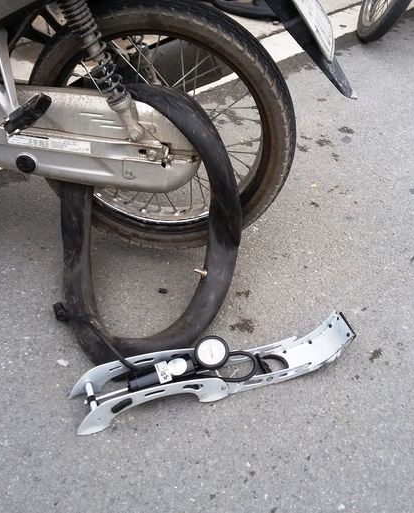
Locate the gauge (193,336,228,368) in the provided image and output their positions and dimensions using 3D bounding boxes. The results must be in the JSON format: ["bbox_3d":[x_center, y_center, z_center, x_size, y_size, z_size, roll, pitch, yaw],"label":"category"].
[{"bbox_3d":[0.010,0.178,1.125,0.062,0.030,0.062,-5,58,3],"label":"gauge"}]

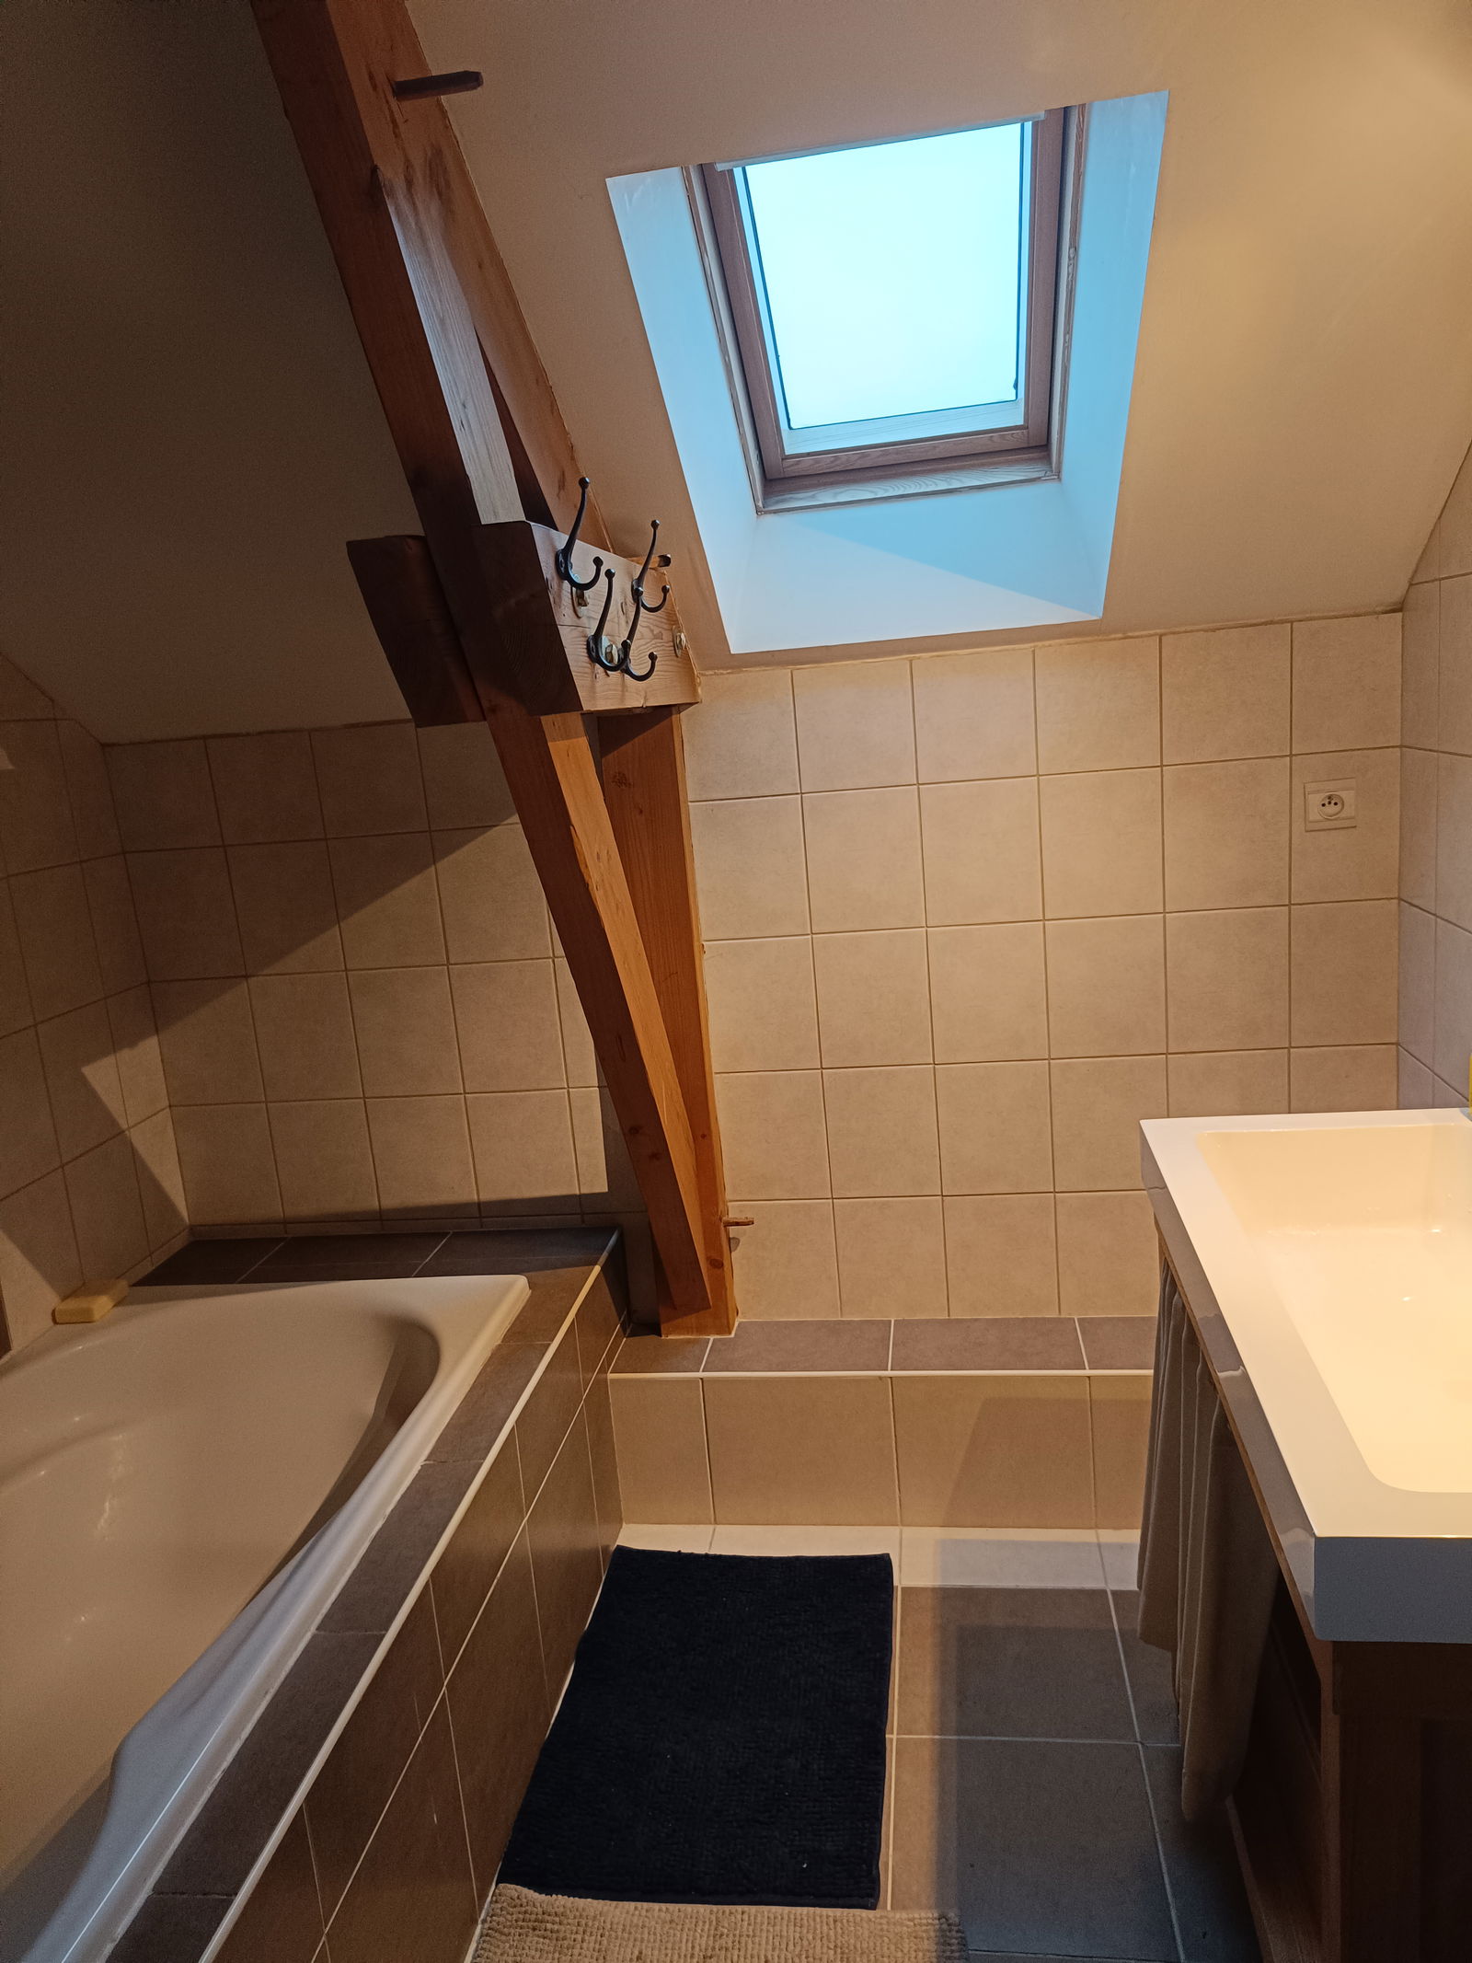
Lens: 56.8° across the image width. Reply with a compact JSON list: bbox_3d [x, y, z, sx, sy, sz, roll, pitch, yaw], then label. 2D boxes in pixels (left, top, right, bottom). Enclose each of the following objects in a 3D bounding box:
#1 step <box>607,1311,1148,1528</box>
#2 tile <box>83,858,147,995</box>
[{"bbox_3d":[0.484,0.787,2.450,1.389,0.294,0.218,-3,11,9],"label":"step"},{"bbox_3d":[-1.161,-0.104,2.537,0.010,0.247,0.144,-3,11,8],"label":"tile"}]

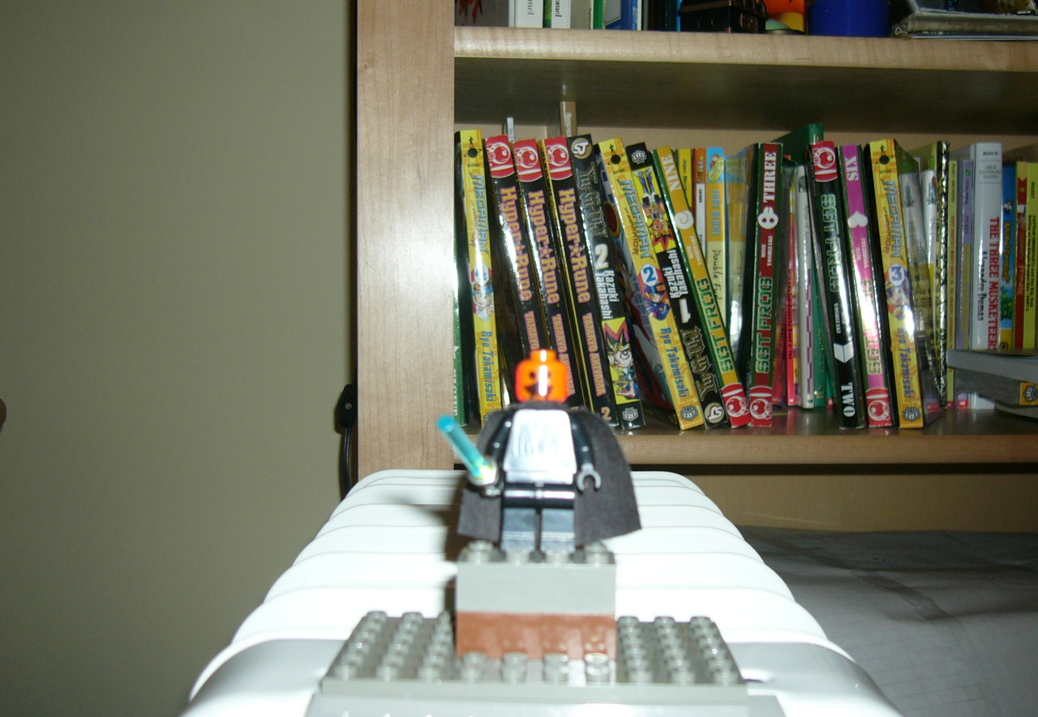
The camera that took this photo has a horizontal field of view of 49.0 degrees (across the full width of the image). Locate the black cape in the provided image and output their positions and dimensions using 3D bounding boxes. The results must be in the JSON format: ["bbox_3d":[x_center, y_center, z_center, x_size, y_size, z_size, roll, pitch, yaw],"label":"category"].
[{"bbox_3d":[0.007,0.025,0.246,0.039,0.032,0.015,0,0,2],"label":"black cape"}]

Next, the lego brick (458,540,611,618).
[{"bbox_3d":[0.004,0.045,0.237,0.032,0.011,0.016,0,0,2],"label":"lego brick"}]

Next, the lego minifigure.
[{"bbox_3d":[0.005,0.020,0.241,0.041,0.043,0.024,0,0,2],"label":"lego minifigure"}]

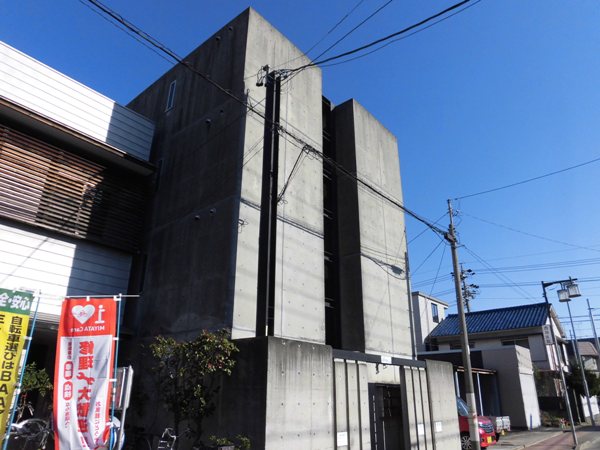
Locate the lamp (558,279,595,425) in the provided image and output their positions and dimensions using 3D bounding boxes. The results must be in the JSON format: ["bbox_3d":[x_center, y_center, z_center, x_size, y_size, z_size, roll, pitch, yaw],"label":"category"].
[{"bbox_3d":[15.925,6.961,23.012,1.200,7.700,0.500,-17,-28,37],"label":"lamp"}]

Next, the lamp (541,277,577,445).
[{"bbox_3d":[9.456,4.510,14.239,1.270,5.600,0.440,-17,-28,37],"label":"lamp"}]

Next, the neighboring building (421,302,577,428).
[{"bbox_3d":[13.064,9.256,29.082,7.800,7.900,14.800,-17,-28,37],"label":"neighboring building"}]

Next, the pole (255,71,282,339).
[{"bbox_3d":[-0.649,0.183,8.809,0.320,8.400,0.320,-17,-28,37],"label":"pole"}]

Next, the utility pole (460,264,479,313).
[{"bbox_3d":[15.951,10.107,38.511,1.700,13.388,1.700,-17,-28,37],"label":"utility pole"}]

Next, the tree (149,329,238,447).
[{"bbox_3d":[-1.937,3.172,7.431,1.350,2.600,1.250,-17,-28,37],"label":"tree"}]

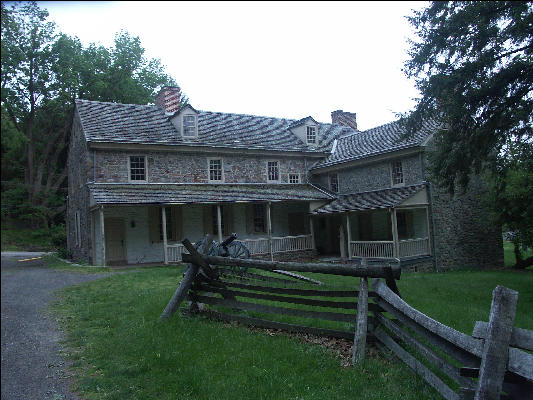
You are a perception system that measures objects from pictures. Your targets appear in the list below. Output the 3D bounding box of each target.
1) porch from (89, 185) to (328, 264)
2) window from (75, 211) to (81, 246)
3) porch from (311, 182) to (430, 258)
[{"bbox_3d":[-2.391,1.117,24.018,13.610,4.346,2.703,-1,-4,-30],"label":"porch"},{"bbox_3d":[-11.320,1.736,25.861,0.170,2.099,1.378,-1,-4,-30],"label":"window"},{"bbox_3d":[4.987,1.255,22.708,2.332,3.519,6.837,-1,-4,-30],"label":"porch"}]

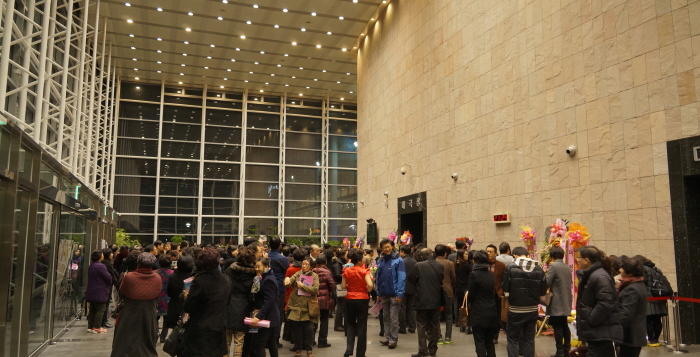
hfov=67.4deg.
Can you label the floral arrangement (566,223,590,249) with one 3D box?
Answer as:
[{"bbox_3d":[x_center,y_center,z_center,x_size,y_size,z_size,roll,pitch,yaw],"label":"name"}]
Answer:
[{"bbox_3d":[3.924,0.984,9.016,0.380,0.455,0.280,-6,-10,40],"label":"floral arrangement"}]

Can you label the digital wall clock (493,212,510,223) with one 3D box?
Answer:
[{"bbox_3d":[3.982,1.036,13.767,0.086,0.246,0.675,3,-8,-18],"label":"digital wall clock"}]

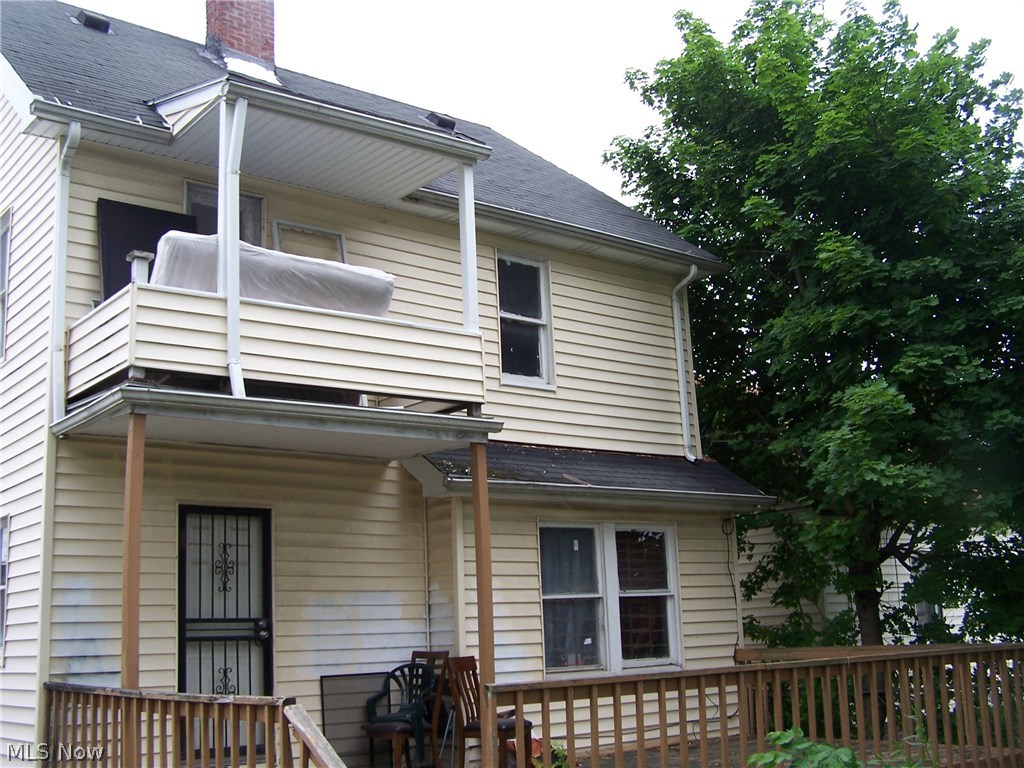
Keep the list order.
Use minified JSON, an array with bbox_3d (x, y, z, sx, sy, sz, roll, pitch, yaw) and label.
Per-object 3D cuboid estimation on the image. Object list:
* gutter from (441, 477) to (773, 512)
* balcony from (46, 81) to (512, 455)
[{"bbox_3d":[1.178,1.138,11.477,4.520,0.140,0.140,7,-15,-37],"label":"gutter"},{"bbox_3d":[-1.898,-0.862,9.448,3.250,2.760,1.630,7,-15,-37],"label":"balcony"}]

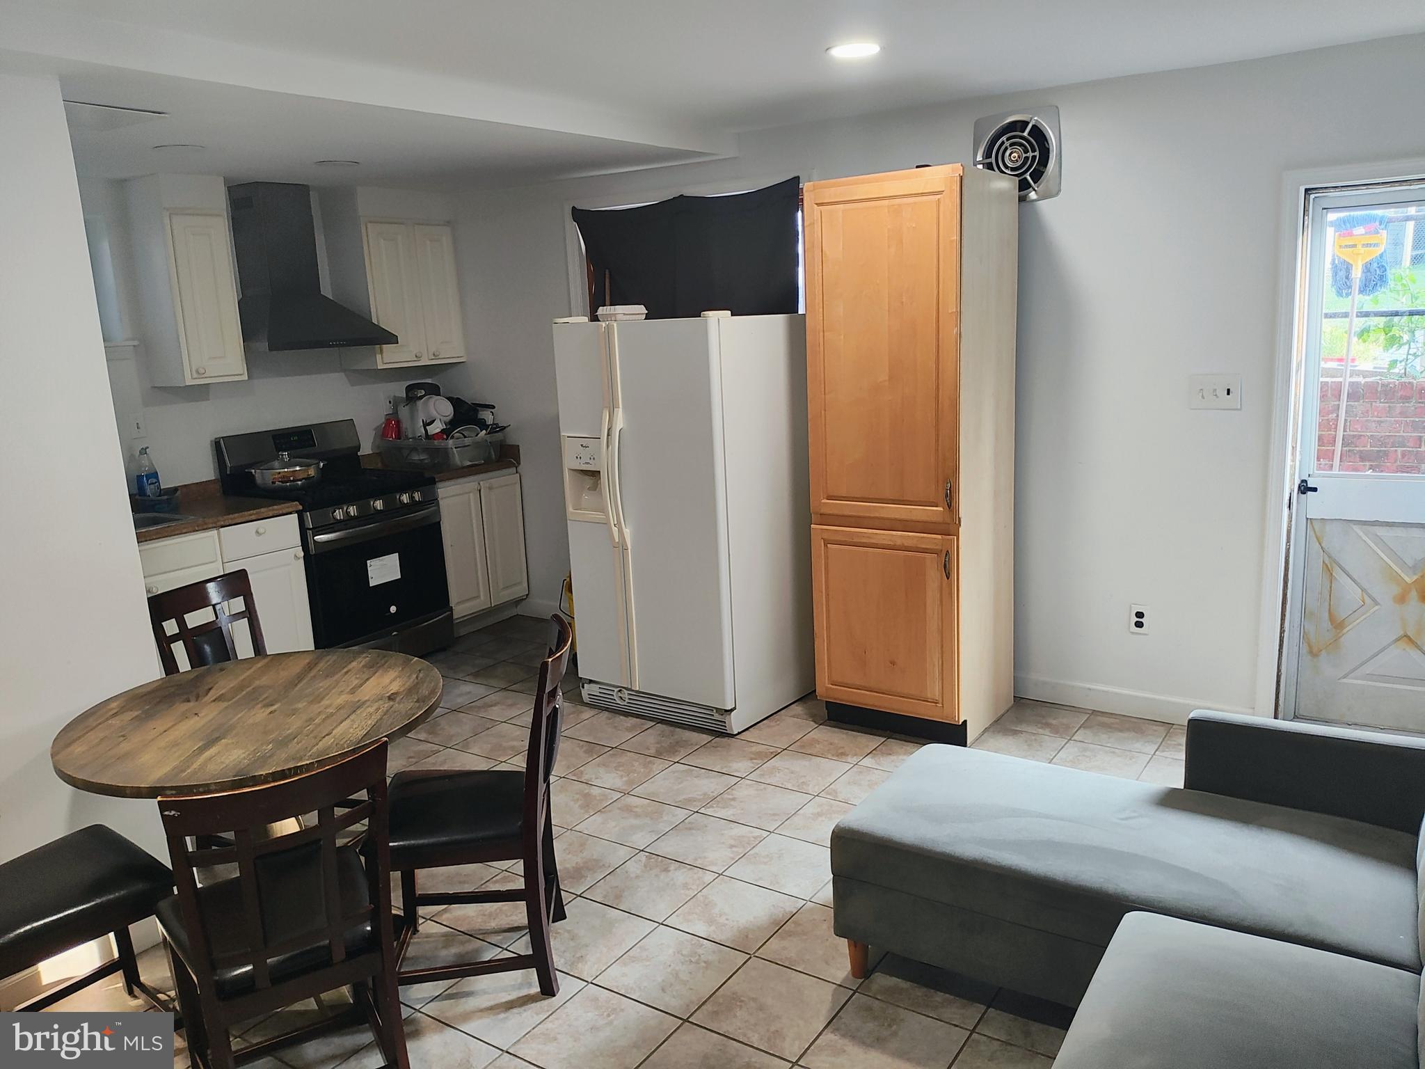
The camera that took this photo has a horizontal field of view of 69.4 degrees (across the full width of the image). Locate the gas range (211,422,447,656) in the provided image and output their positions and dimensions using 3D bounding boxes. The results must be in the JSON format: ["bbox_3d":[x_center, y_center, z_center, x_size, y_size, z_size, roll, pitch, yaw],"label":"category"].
[{"bbox_3d":[-1.921,0.070,5.363,0.735,1.220,0.760,5,13,35],"label":"gas range"}]

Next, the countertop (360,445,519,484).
[{"bbox_3d":[-1.562,-0.400,5.811,0.677,0.142,0.668,5,14,33],"label":"countertop"}]

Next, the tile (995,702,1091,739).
[{"bbox_3d":[1.352,0.763,4.204,0.300,0.010,0.300,5,13,34],"label":"tile"}]

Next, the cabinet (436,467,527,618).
[{"bbox_3d":[-1.553,0.072,5.927,0.637,0.828,0.653,5,14,33],"label":"cabinet"}]

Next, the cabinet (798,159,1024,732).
[{"bbox_3d":[0.817,-0.296,4.139,0.616,2.143,0.595,5,13,34],"label":"cabinet"}]

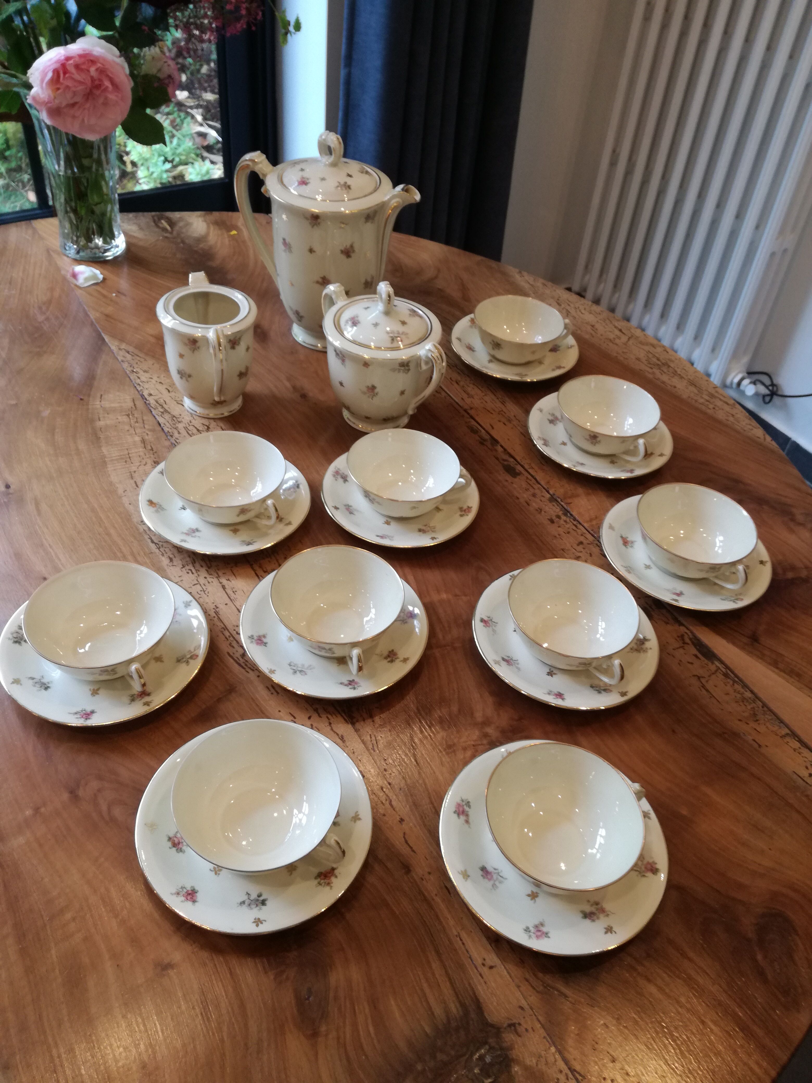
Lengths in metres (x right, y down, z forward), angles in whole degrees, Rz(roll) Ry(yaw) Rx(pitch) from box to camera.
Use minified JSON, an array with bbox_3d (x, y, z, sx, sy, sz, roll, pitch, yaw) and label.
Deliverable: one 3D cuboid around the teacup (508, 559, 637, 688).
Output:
[{"bbox_3d":[0.128,0.068,0.651,0.100,0.045,0.111,-22,51,-26],"label":"teacup"}]

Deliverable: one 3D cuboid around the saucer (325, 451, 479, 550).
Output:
[{"bbox_3d":[-0.005,-0.039,0.783,0.147,0.022,0.147,3,45,-4],"label":"saucer"}]

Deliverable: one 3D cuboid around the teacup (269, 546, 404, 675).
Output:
[{"bbox_3d":[-0.051,0.057,0.641,0.100,0.045,0.111,-10,47,-16],"label":"teacup"}]

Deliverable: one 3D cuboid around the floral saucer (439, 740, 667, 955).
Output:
[{"bbox_3d":[0.095,0.201,0.559,0.147,0.022,0.147,3,45,-4],"label":"floral saucer"}]

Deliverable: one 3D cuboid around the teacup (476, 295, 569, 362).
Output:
[{"bbox_3d":[0.133,-0.233,0.963,0.116,0.049,0.101,-7,47,-13],"label":"teacup"}]

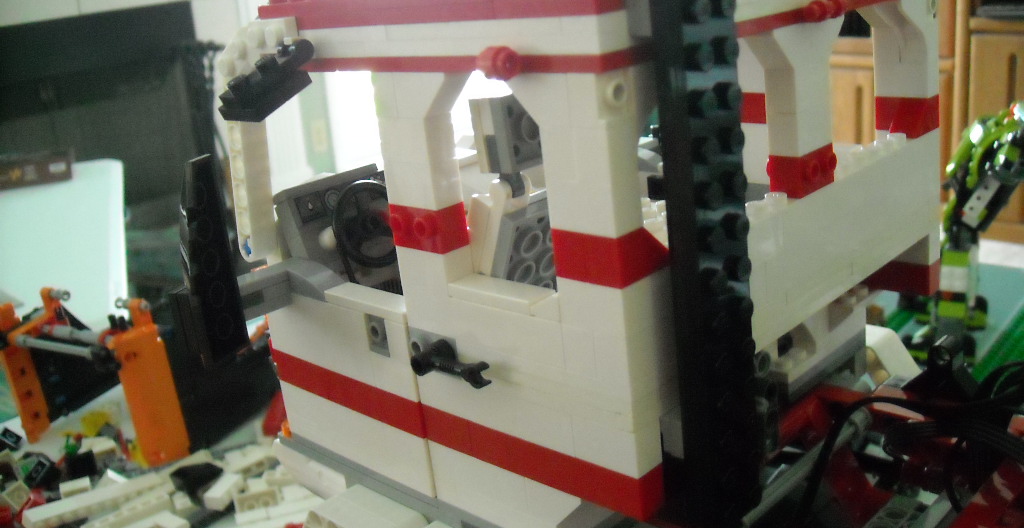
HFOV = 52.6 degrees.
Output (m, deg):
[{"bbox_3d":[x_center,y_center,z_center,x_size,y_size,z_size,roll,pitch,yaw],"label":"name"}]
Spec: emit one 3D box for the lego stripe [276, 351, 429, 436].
[{"bbox_3d":[-0.041,0.031,0.269,0.008,0.010,0.064,-22,22,-39],"label":"lego stripe"}]

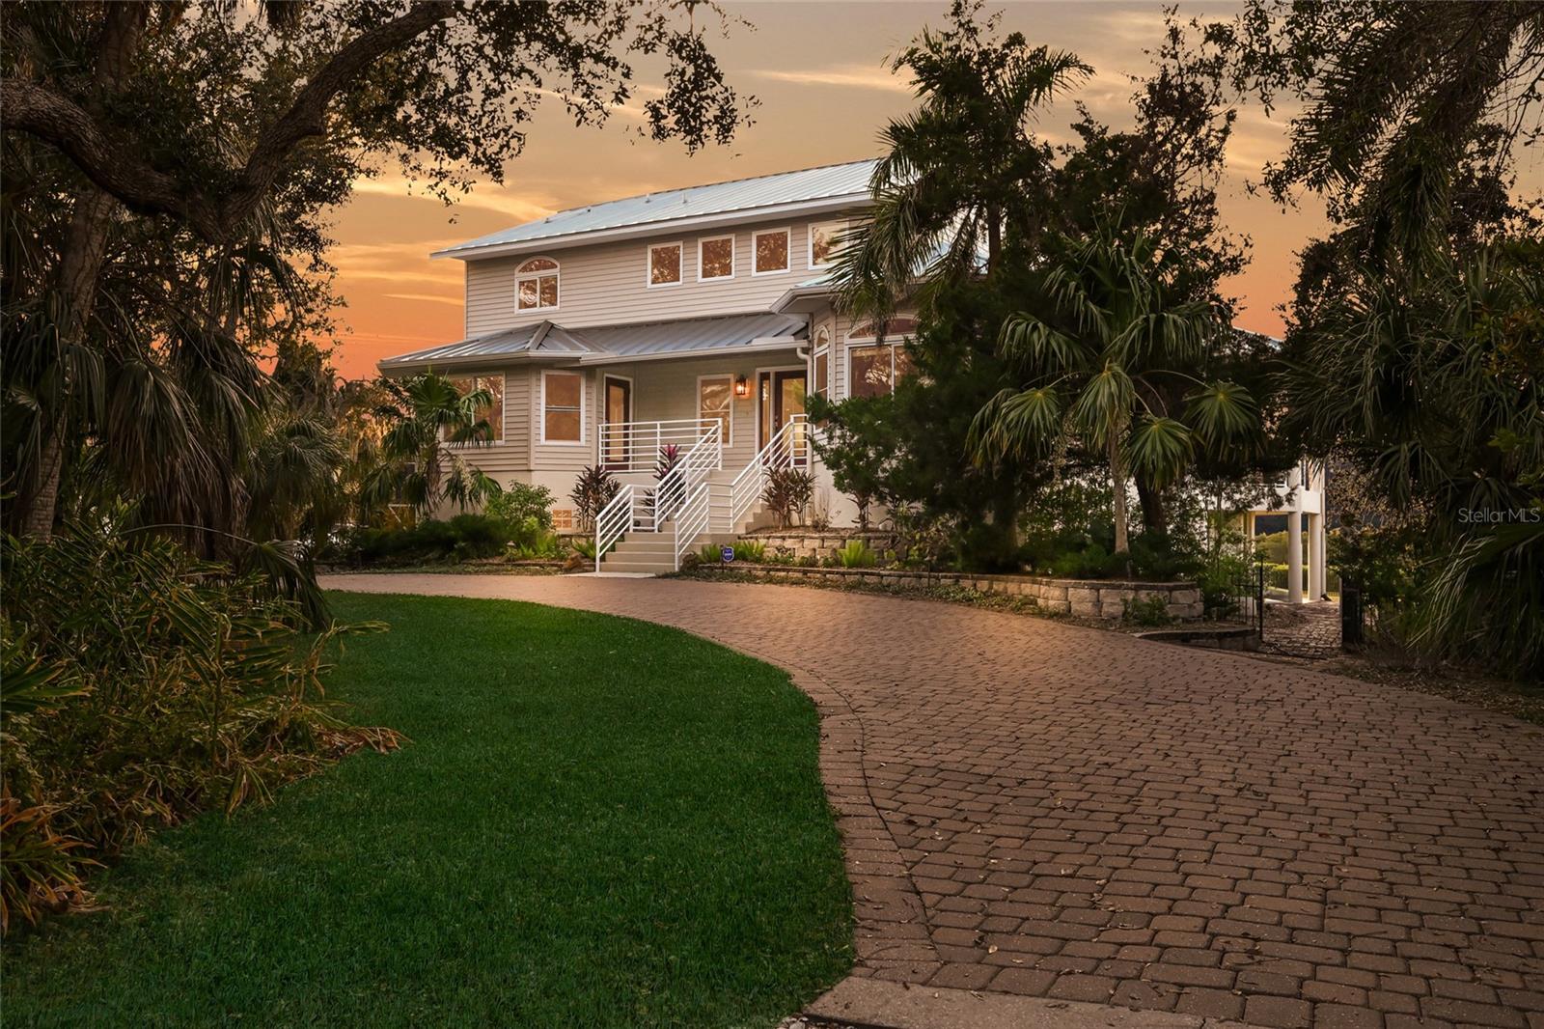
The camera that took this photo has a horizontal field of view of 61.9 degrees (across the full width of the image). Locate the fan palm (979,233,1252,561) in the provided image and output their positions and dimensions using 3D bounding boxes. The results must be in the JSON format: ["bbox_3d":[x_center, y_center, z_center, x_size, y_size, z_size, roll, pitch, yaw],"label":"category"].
[{"bbox_3d":[4.445,-1.478,16.600,3.650,4.500,3.400,0,-1,0],"label":"fan palm"}]

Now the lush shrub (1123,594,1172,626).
[{"bbox_3d":[4.294,1.095,14.700,0.580,0.380,0.480,0,-1,0],"label":"lush shrub"}]

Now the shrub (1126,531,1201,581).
[{"bbox_3d":[4.877,0.517,16.000,0.950,0.620,0.850,0,-1,0],"label":"shrub"}]

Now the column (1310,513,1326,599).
[{"bbox_3d":[16.065,1.264,38.000,0.390,2.530,0.390,0,-1,0],"label":"column"}]

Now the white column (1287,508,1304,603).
[{"bbox_3d":[14.659,1.221,36.000,0.390,2.550,0.390,0,-1,0],"label":"white column"}]

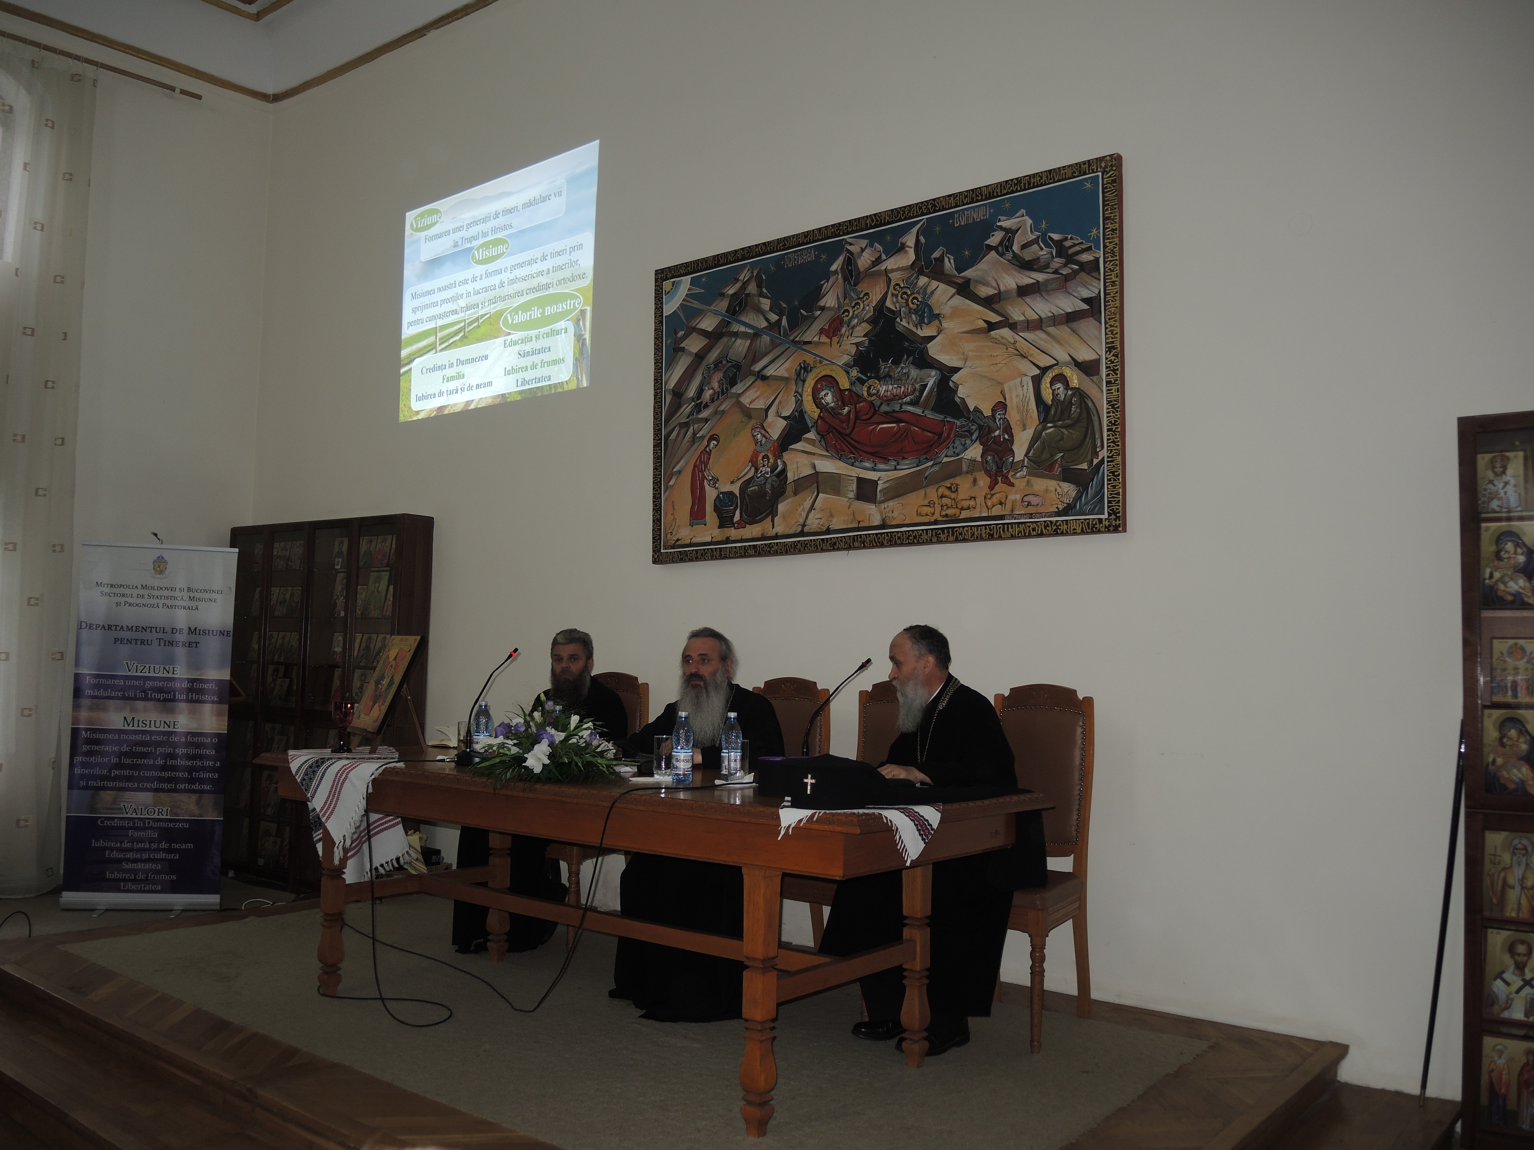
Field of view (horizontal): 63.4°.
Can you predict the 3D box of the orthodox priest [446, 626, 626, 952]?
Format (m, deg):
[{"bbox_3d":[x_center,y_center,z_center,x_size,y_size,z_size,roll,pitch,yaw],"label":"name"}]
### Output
[{"bbox_3d":[-0.936,0.875,5.182,0.560,1.300,0.720,-2,-6,35],"label":"orthodox priest"}]

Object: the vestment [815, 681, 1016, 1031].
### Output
[{"bbox_3d":[0.543,0.858,4.053,0.680,1.050,0.560,5,-6,-38],"label":"vestment"}]

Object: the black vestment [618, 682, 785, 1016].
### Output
[{"bbox_3d":[-0.208,0.992,4.698,0.673,1.115,0.732,-3,-6,38],"label":"black vestment"}]

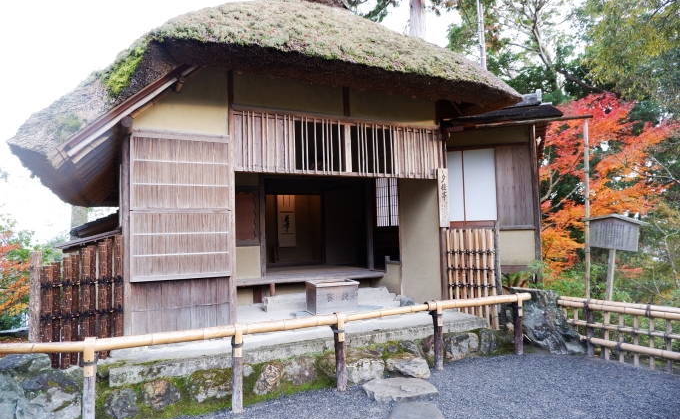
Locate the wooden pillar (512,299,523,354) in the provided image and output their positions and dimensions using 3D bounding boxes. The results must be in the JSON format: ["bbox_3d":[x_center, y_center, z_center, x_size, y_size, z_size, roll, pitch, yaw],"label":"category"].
[{"bbox_3d":[2.099,1.375,5.141,0.090,0.680,0.090,0,-3,-27],"label":"wooden pillar"}]

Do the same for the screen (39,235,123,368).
[{"bbox_3d":[-2.578,0.900,4.362,0.760,1.280,0.080,0,-3,-27],"label":"screen"}]

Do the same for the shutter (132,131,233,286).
[{"bbox_3d":[-1.725,-0.022,4.829,1.060,1.600,0.060,0,-3,-27],"label":"shutter"}]

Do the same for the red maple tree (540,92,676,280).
[{"bbox_3d":[5.908,-0.424,9.700,3.000,4.300,2.800,-2,-3,0],"label":"red maple tree"}]

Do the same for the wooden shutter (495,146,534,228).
[{"bbox_3d":[2.684,-0.355,6.700,0.560,1.240,0.050,-2,-3,12],"label":"wooden shutter"}]

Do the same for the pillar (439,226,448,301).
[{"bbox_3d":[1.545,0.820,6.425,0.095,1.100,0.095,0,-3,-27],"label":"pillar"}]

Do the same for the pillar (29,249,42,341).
[{"bbox_3d":[-2.936,0.897,4.184,0.110,1.000,0.110,0,-3,-27],"label":"pillar"}]

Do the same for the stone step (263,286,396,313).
[{"bbox_3d":[-0.123,1.301,6.411,1.930,0.210,0.420,0,-3,-27],"label":"stone step"}]

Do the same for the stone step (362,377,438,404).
[{"bbox_3d":[0.524,1.662,3.999,0.630,0.100,0.490,-1,-3,-8],"label":"stone step"}]

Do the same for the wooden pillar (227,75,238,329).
[{"bbox_3d":[-1.268,-0.147,5.111,0.100,3.050,0.100,0,-3,-27],"label":"wooden pillar"}]

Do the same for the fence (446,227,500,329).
[{"bbox_3d":[1.796,0.946,5.901,0.622,1.367,0.090,-1,-1,15],"label":"fence"}]

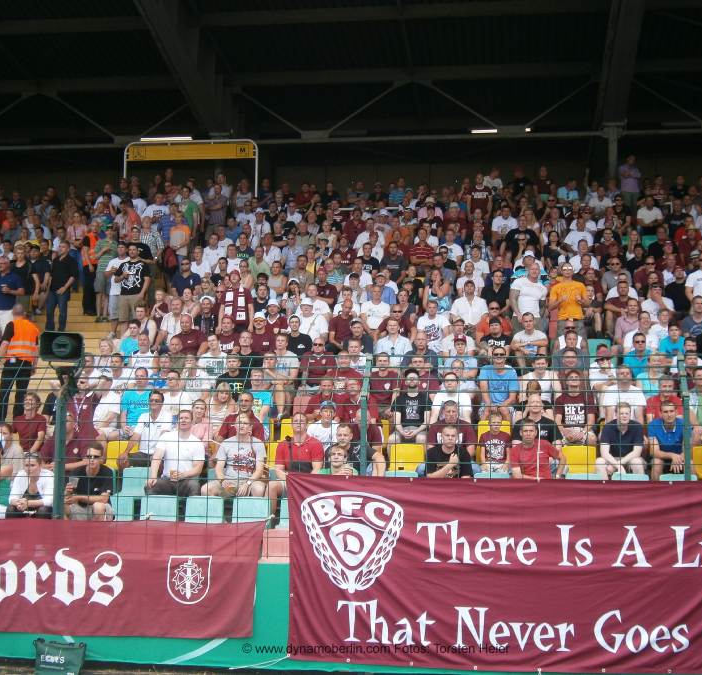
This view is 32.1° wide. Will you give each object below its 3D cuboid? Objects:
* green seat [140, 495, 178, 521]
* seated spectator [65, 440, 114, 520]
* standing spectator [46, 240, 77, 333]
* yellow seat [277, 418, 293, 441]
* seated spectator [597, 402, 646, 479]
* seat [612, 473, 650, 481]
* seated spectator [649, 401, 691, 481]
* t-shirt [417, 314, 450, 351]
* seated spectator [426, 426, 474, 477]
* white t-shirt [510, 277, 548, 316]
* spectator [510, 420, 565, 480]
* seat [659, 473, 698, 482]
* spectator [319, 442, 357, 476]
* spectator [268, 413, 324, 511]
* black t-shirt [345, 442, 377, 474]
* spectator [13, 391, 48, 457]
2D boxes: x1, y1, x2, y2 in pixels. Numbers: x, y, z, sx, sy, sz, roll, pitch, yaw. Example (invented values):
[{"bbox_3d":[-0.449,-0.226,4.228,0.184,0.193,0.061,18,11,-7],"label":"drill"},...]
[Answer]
[{"bbox_3d":[-2.033,1.864,12.644,0.420,0.420,0.420,0,-5,7],"label":"green seat"},{"bbox_3d":[-2.660,1.695,12.485,0.520,1.220,0.800,0,-5,7],"label":"seated spectator"},{"bbox_3d":[-5.236,-0.873,22.100,0.580,1.732,0.420,-3,-8,25],"label":"standing spectator"},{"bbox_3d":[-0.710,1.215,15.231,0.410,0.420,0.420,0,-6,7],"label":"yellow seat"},{"bbox_3d":[3.039,1.333,13.727,0.550,1.210,0.780,0,-6,7],"label":"seated spectator"},{"bbox_3d":[2.989,1.648,12.973,0.420,0.420,0.440,0,-7,7],"label":"seat"},{"bbox_3d":[3.510,1.349,13.436,0.540,1.300,0.800,0,-4,8],"label":"seated spectator"},{"bbox_3d":[1.233,-0.059,18.151,0.500,0.580,0.300,0,-6,9],"label":"t-shirt"},{"bbox_3d":[1.062,1.524,13.058,0.520,1.167,0.800,0,-7,7],"label":"seated spectator"},{"bbox_3d":[2.658,-0.614,18.300,0.560,0.620,0.320,1,-4,-6],"label":"white t-shirt"},{"bbox_3d":[1.942,1.538,12.908,0.570,1.320,0.800,0,-4,8],"label":"spectator"},{"bbox_3d":[3.480,1.652,12.880,0.430,0.420,0.440,0,-4,8],"label":"seat"},{"bbox_3d":[-0.140,1.704,12.304,0.500,1.273,0.750,0,-7,7],"label":"spectator"},{"bbox_3d":[-0.621,1.461,13.286,0.580,1.311,0.800,0,-7,7],"label":"spectator"},{"bbox_3d":[0.005,1.402,13.284,0.520,0.600,0.340,-1,-4,14],"label":"black t-shirt"},{"bbox_3d":[-3.874,1.266,14.705,0.480,1.240,0.750,0,-6,12],"label":"spectator"}]

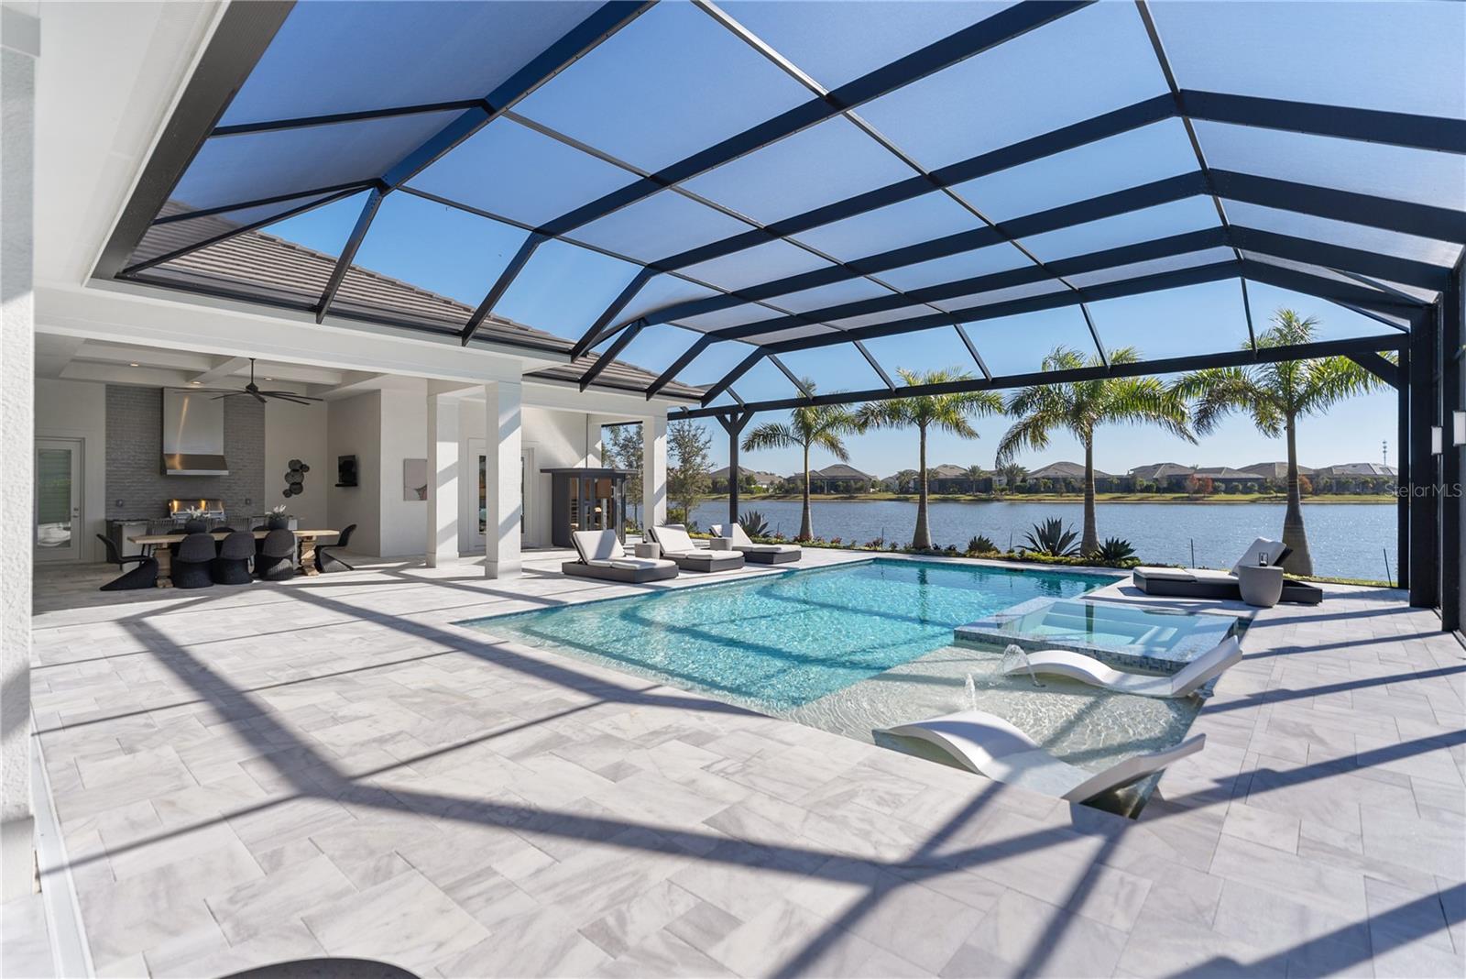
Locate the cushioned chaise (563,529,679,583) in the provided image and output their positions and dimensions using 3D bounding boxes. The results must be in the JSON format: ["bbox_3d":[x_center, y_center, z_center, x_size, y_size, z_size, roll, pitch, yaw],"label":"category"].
[{"bbox_3d":[-1.998,1.141,11.365,1.870,0.720,0.960,0,0,36],"label":"cushioned chaise"}]

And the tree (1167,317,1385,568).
[{"bbox_3d":[9.980,-0.840,11.900,3.300,4.860,3.300,0,0,40],"label":"tree"}]

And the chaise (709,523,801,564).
[{"bbox_3d":[0.356,1.121,13.912,1.870,0.720,0.960,0,0,37],"label":"chaise"}]

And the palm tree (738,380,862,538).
[{"bbox_3d":[1.922,-0.795,18.391,3.350,4.586,3.350,0,0,0],"label":"palm tree"}]

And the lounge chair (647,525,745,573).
[{"bbox_3d":[-0.790,1.120,12.850,1.860,0.780,0.950,0,0,42],"label":"lounge chair"}]

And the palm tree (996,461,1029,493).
[{"bbox_3d":[57.800,-2.450,135.000,6.000,6.600,6.000,0,0,23],"label":"palm tree"}]

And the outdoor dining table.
[{"bbox_3d":[-8.320,1.133,11.000,1.050,0.755,2.750,0,0,42],"label":"outdoor dining table"}]

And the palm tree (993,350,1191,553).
[{"bbox_3d":[8.046,-0.800,14.700,3.900,4.750,3.800,0,0,29],"label":"palm tree"}]

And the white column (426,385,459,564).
[{"bbox_3d":[-5.746,-0.180,12.919,0.430,3.380,0.430,0,0,42],"label":"white column"}]

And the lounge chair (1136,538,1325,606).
[{"bbox_3d":[6.980,1.120,9.280,1.930,0.780,0.950,0,0,29],"label":"lounge chair"}]

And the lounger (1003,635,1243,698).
[{"bbox_3d":[3.409,1.562,5.789,1.793,0.636,0.621,0,0,34],"label":"lounger"}]

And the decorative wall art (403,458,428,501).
[{"bbox_3d":[-7.060,-0.205,14.803,0.050,0.930,0.800,0,1,41],"label":"decorative wall art"}]

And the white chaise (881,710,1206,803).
[{"bbox_3d":[1.766,1.577,3.976,0.621,0.636,1.793,0,0,-30],"label":"white chaise"}]

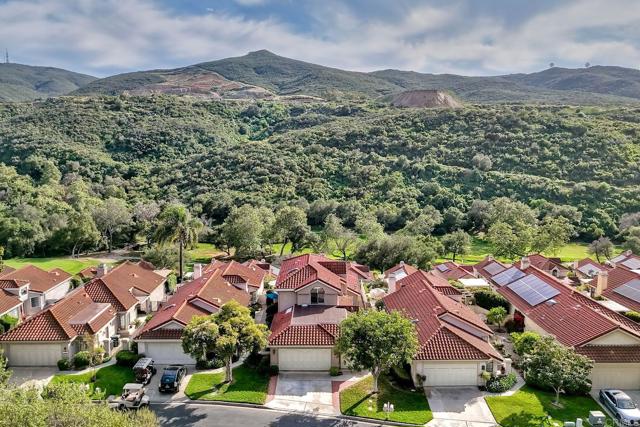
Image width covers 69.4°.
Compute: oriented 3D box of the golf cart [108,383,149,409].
[{"bbox_3d":[-15.658,14.968,38.133,3.100,1.850,1.300,0,10,0],"label":"golf cart"}]

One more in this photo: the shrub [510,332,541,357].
[{"bbox_3d":[21.604,13.516,48.401,2.900,2.200,2.500,0,10,0],"label":"shrub"}]

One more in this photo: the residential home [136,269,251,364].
[{"bbox_3d":[-13.250,11.098,53.256,10.100,5.500,16.100,0,9,0],"label":"residential home"}]

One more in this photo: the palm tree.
[{"bbox_3d":[-20.587,4.611,66.453,6.800,11.600,6.600,0,10,0],"label":"palm tree"}]

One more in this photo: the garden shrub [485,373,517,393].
[{"bbox_3d":[16.607,15.167,42.174,2.600,1.400,1.900,0,10,0],"label":"garden shrub"}]

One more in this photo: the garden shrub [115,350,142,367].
[{"bbox_3d":[-19.050,14.166,45.906,2.600,1.350,1.800,0,9,0],"label":"garden shrub"}]

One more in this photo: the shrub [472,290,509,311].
[{"bbox_3d":[22.489,11.474,60.638,4.000,1.800,2.400,0,10,0],"label":"shrub"}]

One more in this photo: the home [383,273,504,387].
[{"bbox_3d":[12.800,11.620,50.757,9.400,5.500,19.000,0,9,0],"label":"home"}]

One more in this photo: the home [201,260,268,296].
[{"bbox_3d":[-11.153,8.774,62.049,8.600,5.000,8.500,0,10,0],"label":"home"}]

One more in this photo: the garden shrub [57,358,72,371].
[{"bbox_3d":[-24.100,14.046,43.555,1.300,1.050,1.200,0,9,0],"label":"garden shrub"}]

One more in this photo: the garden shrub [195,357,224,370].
[{"bbox_3d":[-10.517,14.100,44.110,2.600,1.000,1.300,0,10,0],"label":"garden shrub"}]

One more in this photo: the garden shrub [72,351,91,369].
[{"bbox_3d":[-22.650,13.883,44.238,1.500,1.450,1.400,0,9,0],"label":"garden shrub"}]

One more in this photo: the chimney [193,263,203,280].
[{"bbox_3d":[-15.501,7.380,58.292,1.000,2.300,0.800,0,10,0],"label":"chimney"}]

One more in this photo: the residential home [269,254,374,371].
[{"bbox_3d":[0.450,9.559,51.584,10.300,7.200,19.300,0,9,0],"label":"residential home"}]

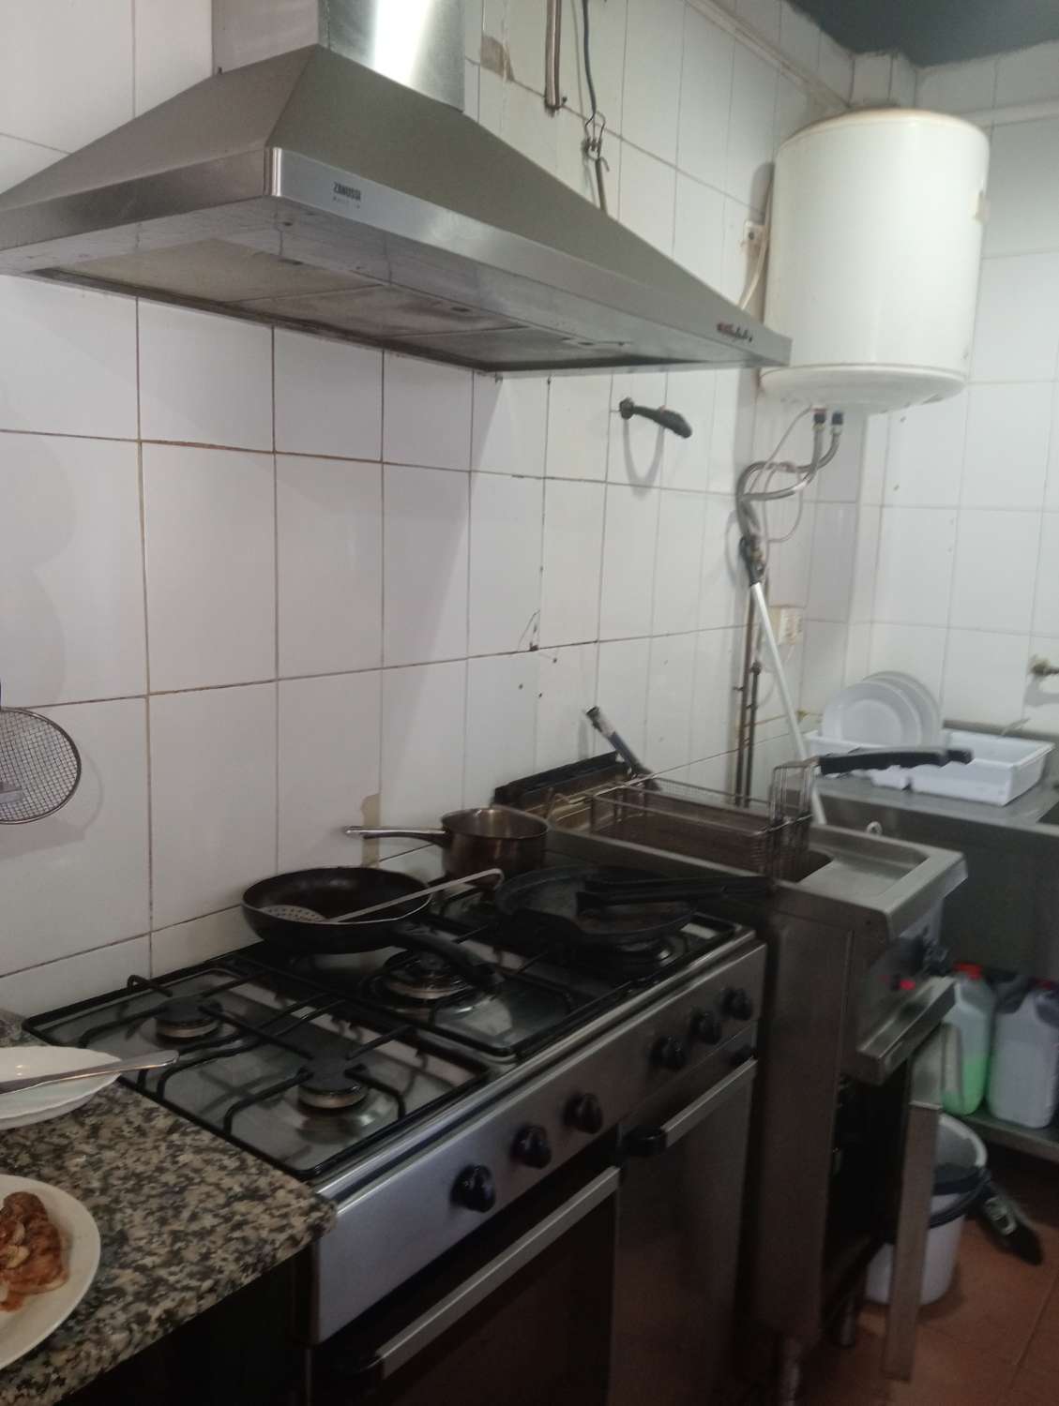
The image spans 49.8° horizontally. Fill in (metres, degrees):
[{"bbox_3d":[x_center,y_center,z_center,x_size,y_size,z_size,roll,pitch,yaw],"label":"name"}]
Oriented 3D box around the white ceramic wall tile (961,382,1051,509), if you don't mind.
[{"bbox_3d":[1.167,-0.624,2.786,0.200,0.300,0.010,8,11,36],"label":"white ceramic wall tile"}]

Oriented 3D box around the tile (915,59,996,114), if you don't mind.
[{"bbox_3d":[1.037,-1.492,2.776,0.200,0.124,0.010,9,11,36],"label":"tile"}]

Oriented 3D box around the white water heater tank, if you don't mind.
[{"bbox_3d":[0.735,-0.926,2.444,0.440,0.550,0.437,9,11,36],"label":"white water heater tank"}]

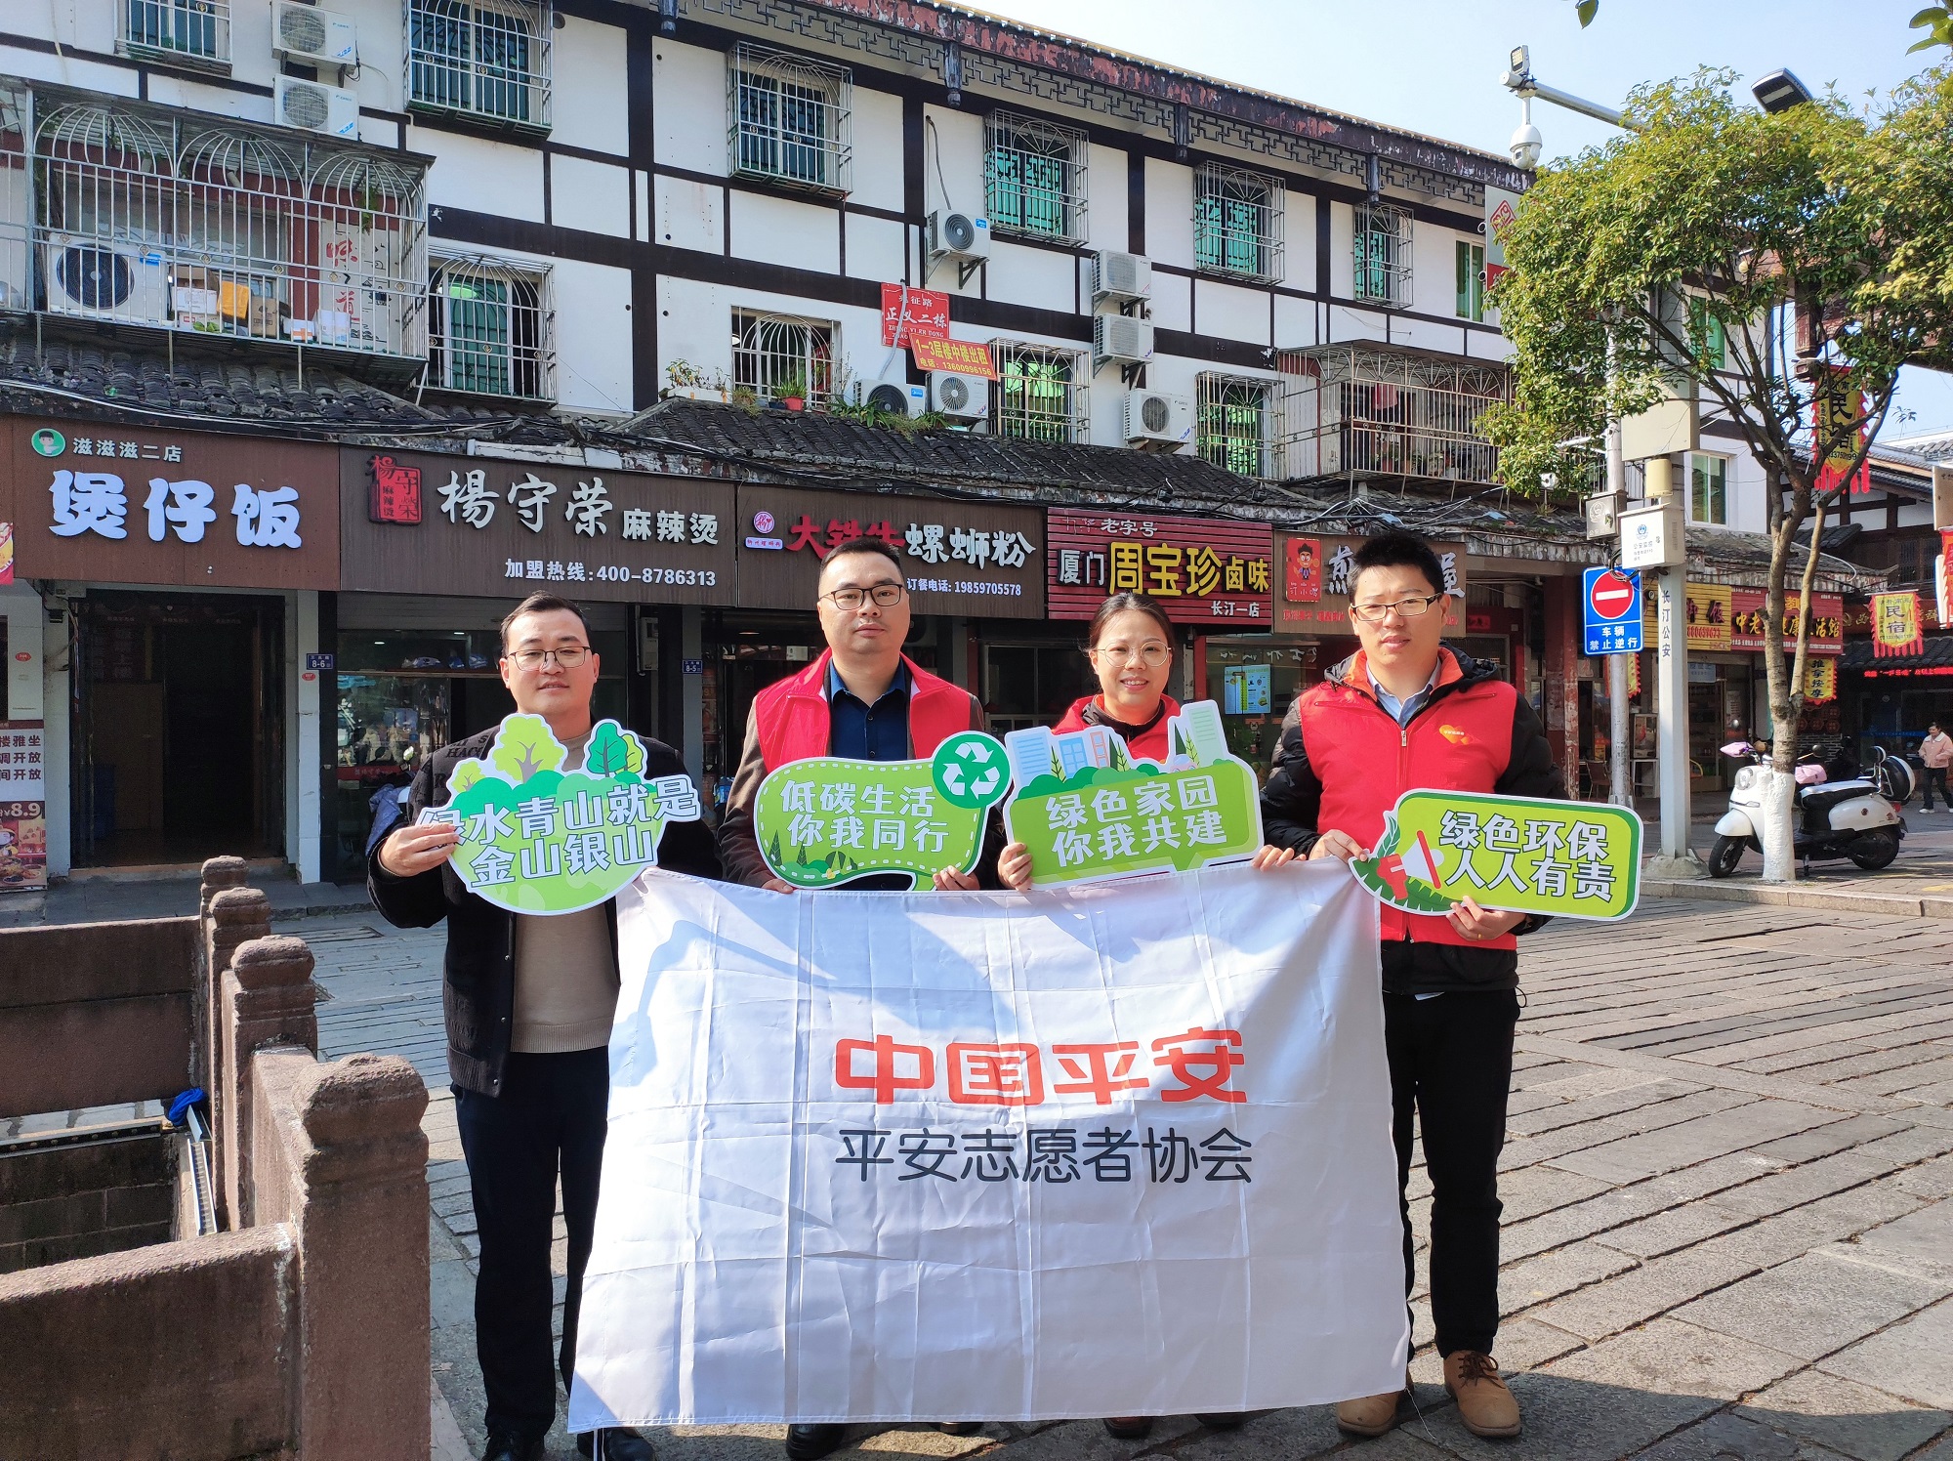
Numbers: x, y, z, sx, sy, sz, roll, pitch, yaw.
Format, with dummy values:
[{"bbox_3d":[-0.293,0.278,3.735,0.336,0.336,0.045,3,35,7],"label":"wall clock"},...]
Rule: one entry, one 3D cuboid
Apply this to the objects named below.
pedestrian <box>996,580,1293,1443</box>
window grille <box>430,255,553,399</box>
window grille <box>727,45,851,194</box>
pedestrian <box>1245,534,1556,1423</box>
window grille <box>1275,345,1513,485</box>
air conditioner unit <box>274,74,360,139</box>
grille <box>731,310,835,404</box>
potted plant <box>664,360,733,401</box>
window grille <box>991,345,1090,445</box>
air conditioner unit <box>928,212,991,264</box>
[{"bbox_3d":[0.318,0.530,2.800,0.570,1.630,0.440,0,0,3],"label":"pedestrian"},{"bbox_3d":[-5.229,-4.258,14.955,1.416,1.469,0.380,0,0,-29],"label":"window grille"},{"bbox_3d":[-2.186,-7.156,16.649,1.403,1.459,0.380,0,0,-29],"label":"window grille"},{"bbox_3d":[0.835,0.472,2.760,0.600,1.730,0.410,0,0,12],"label":"pedestrian"},{"bbox_3d":[5.994,-4.372,20.306,3.022,1.701,1.500,0,0,-30],"label":"window grille"},{"bbox_3d":[-6.596,-6.167,14.097,0.741,0.490,0.290,0,0,-29],"label":"air conditioner unit"},{"bbox_3d":[-2.297,-4.296,16.861,1.344,1.307,0.200,0,0,-29],"label":"grille"},{"bbox_3d":[-3.110,-3.837,15.693,0.752,0.440,0.240,0,0,-30],"label":"potted plant"},{"bbox_3d":[0.820,-4.257,18.356,1.394,1.411,0.320,0,0,-29],"label":"window grille"},{"bbox_3d":[-0.213,-6.044,17.297,0.736,0.505,0.290,0,0,-30],"label":"air conditioner unit"}]

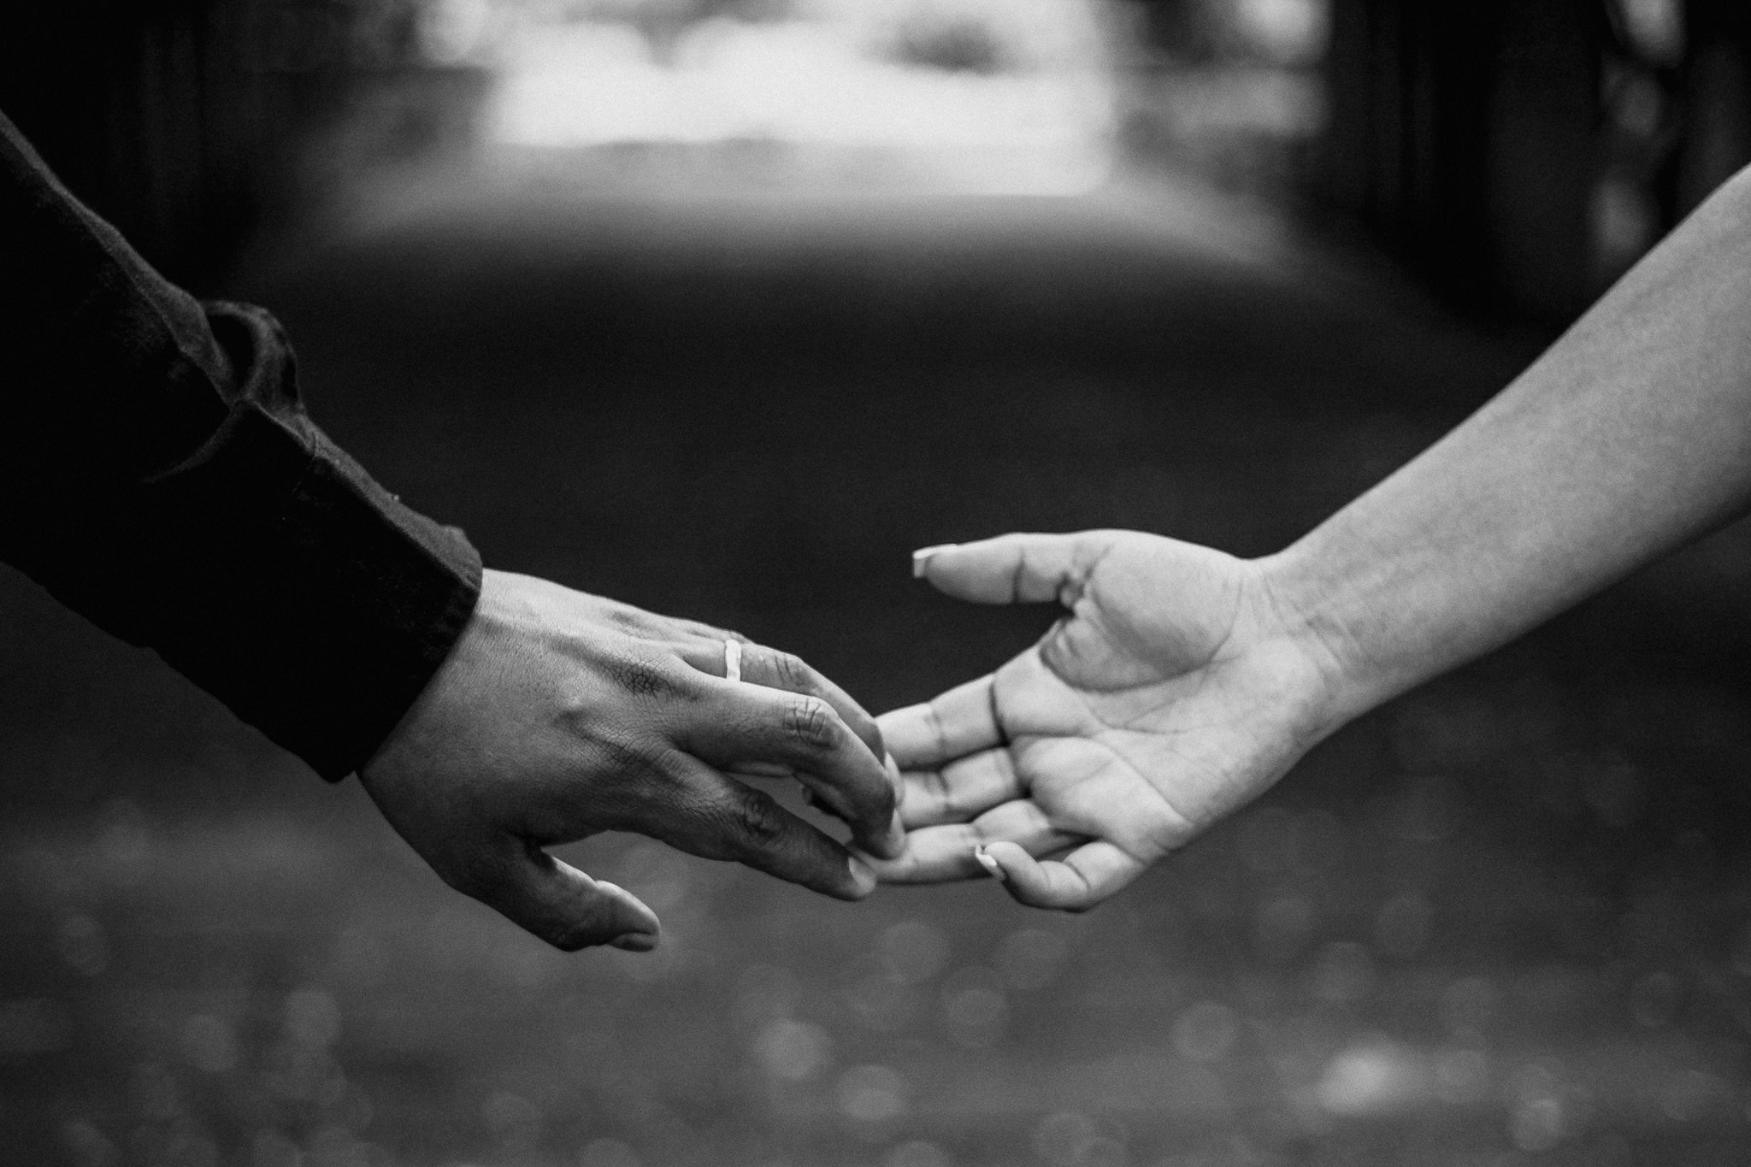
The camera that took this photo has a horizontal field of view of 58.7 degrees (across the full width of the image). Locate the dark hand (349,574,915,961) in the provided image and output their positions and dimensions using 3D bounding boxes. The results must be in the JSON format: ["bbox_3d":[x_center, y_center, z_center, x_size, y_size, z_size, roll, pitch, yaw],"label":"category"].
[{"bbox_3d":[-0.081,0.060,0.520,0.172,0.075,0.100,19,40,0],"label":"dark hand"}]

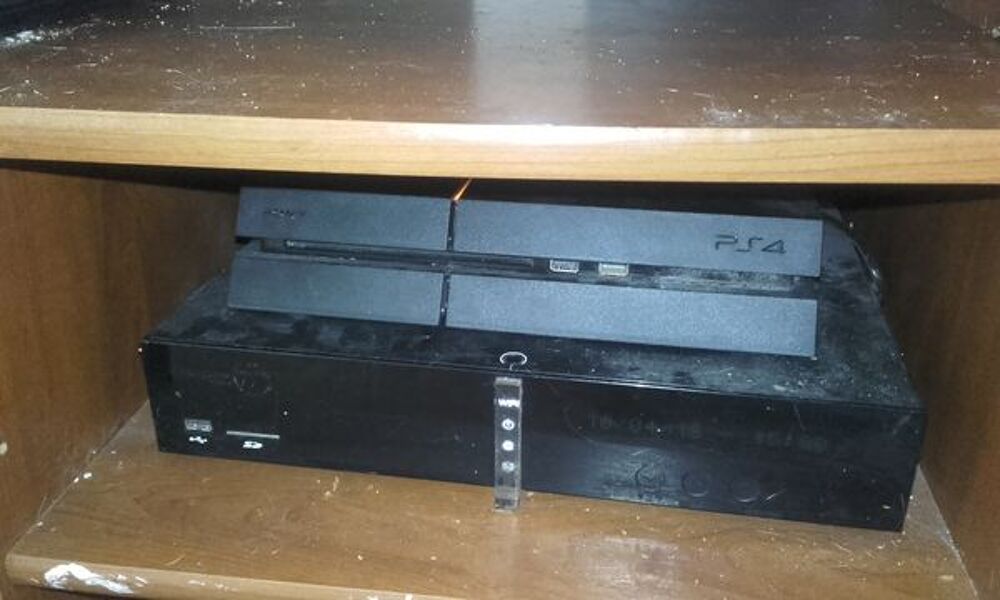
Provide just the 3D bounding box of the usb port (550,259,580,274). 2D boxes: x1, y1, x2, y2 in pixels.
[{"bbox_3d":[0.031,-0.018,0.393,0.014,0.006,0.009,4,26,10],"label":"usb port"}]

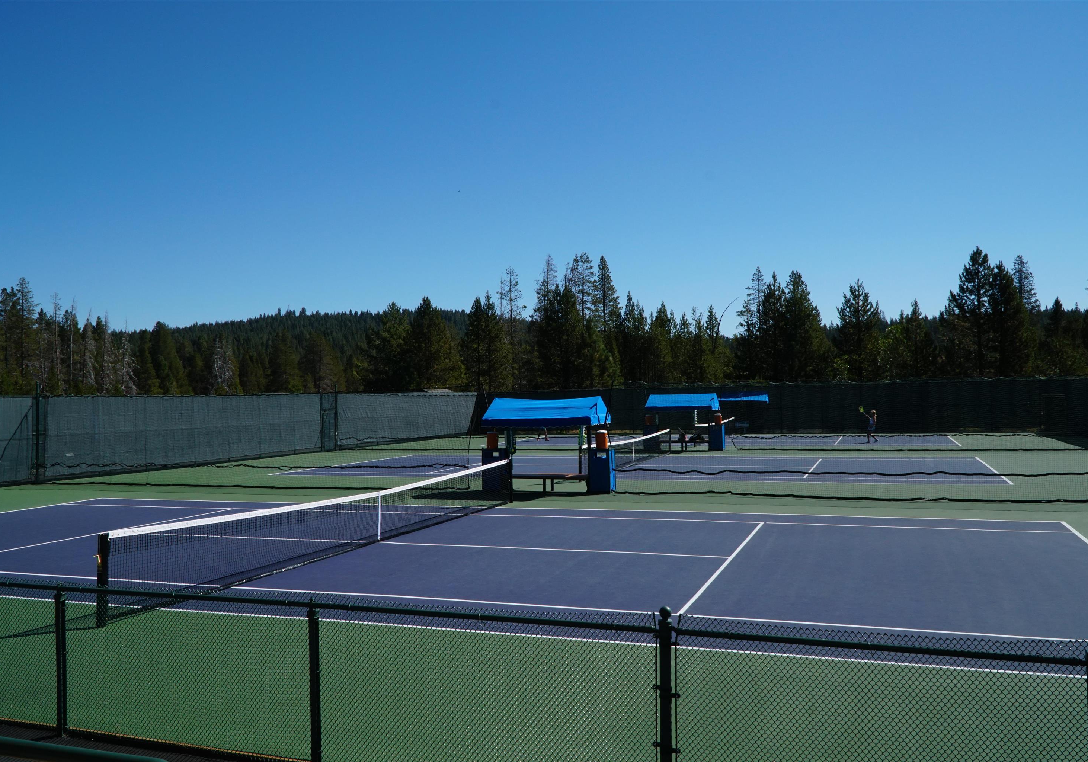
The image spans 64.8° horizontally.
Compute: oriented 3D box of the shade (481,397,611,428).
[{"bbox_3d":[0.100,0.851,24.013,3.111,0.796,1.918,-1,-1,20],"label":"shade"}]

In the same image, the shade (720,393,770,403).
[{"bbox_3d":[12.586,1.119,54.213,3.162,0.673,1.632,-1,-1,20],"label":"shade"}]

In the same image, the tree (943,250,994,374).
[{"bbox_3d":[35.945,-3.989,71.867,4.900,14.529,4.900,-1,-1,20],"label":"tree"}]

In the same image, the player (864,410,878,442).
[{"bbox_3d":[16.740,2.313,43.875,0.680,1.698,0.550,-1,-1,14],"label":"player"}]

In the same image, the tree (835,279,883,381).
[{"bbox_3d":[27.245,-2.662,73.888,4.400,12.257,4.400,-1,-1,20],"label":"tree"}]

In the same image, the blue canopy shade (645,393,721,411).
[{"bbox_3d":[6.540,1.021,40.148,3.111,0.775,1.938,-1,-1,20],"label":"blue canopy shade"}]

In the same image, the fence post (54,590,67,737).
[{"bbox_3d":[-3.892,2.270,6.909,0.070,1.204,0.070,-1,-1,20],"label":"fence post"}]

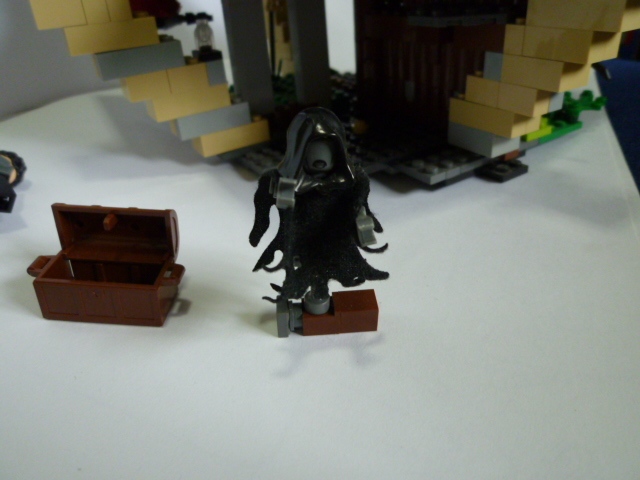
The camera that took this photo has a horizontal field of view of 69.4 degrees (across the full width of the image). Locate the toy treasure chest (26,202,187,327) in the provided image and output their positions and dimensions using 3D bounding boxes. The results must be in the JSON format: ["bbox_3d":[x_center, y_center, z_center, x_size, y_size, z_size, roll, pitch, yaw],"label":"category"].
[{"bbox_3d":[-0.058,0.005,0.130,0.041,0.028,0.022,3,29,0],"label":"toy treasure chest"}]

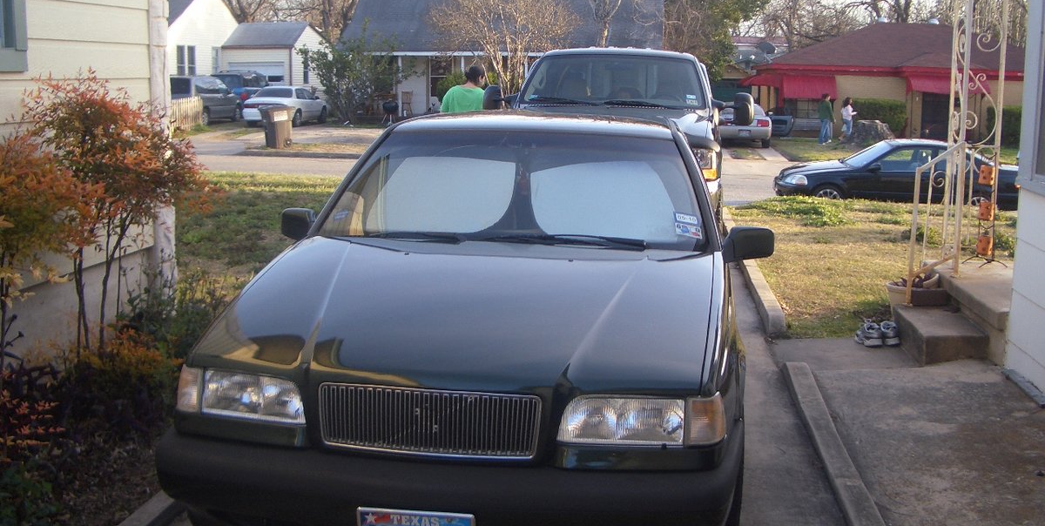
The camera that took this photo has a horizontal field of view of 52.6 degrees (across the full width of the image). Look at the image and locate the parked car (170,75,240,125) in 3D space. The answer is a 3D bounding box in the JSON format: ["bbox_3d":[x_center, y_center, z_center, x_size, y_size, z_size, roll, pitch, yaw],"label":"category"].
[{"bbox_3d":[-12.090,-6.056,39.246,1.880,1.760,4.850,1,10,7],"label":"parked car"}]

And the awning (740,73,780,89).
[{"bbox_3d":[10.109,-7.706,44.844,1.000,0.600,5.000,1,10,7],"label":"awning"}]

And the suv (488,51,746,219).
[{"bbox_3d":[1.088,-1.309,11.710,2.060,1.980,5.700,2,9,8],"label":"suv"}]

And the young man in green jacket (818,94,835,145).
[{"bbox_3d":[10.355,-4.892,36.000,0.420,1.710,0.520,-7,12,-34],"label":"young man in green jacket"}]

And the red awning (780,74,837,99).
[{"bbox_3d":[10.370,-6.392,38.300,2.050,0.850,0.800,1,10,6],"label":"red awning"}]

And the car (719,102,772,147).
[{"bbox_3d":[7.482,-4.785,36.286,1.870,1.410,4.720,2,10,8],"label":"car"}]

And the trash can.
[{"bbox_3d":[-6.566,-3.639,28.300,0.720,1.140,0.820,10,14,43],"label":"trash can"}]

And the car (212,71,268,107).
[{"bbox_3d":[-12.330,-7.615,46.891,1.800,1.740,4.500,1,10,6],"label":"car"}]

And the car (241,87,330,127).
[{"bbox_3d":[-8.810,-5.912,39.780,1.850,1.430,4.900,1,10,8],"label":"car"}]

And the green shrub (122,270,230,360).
[{"bbox_3d":[-1.879,0.282,5.750,0.560,0.500,0.500,2,10,8],"label":"green shrub"}]

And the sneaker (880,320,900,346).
[{"bbox_3d":[2.122,0.390,6.177,0.105,0.120,0.290,1,10,5],"label":"sneaker"}]

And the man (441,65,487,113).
[{"bbox_3d":[-0.659,-1.352,11.847,0.520,1.700,0.330,4,11,20],"label":"man"}]

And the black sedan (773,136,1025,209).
[{"bbox_3d":[6.884,-1.552,19.046,4.420,1.380,1.720,3,10,8],"label":"black sedan"}]

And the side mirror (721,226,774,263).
[{"bbox_3d":[0.946,-0.079,4.430,0.210,0.148,0.125,1,10,7],"label":"side mirror"}]

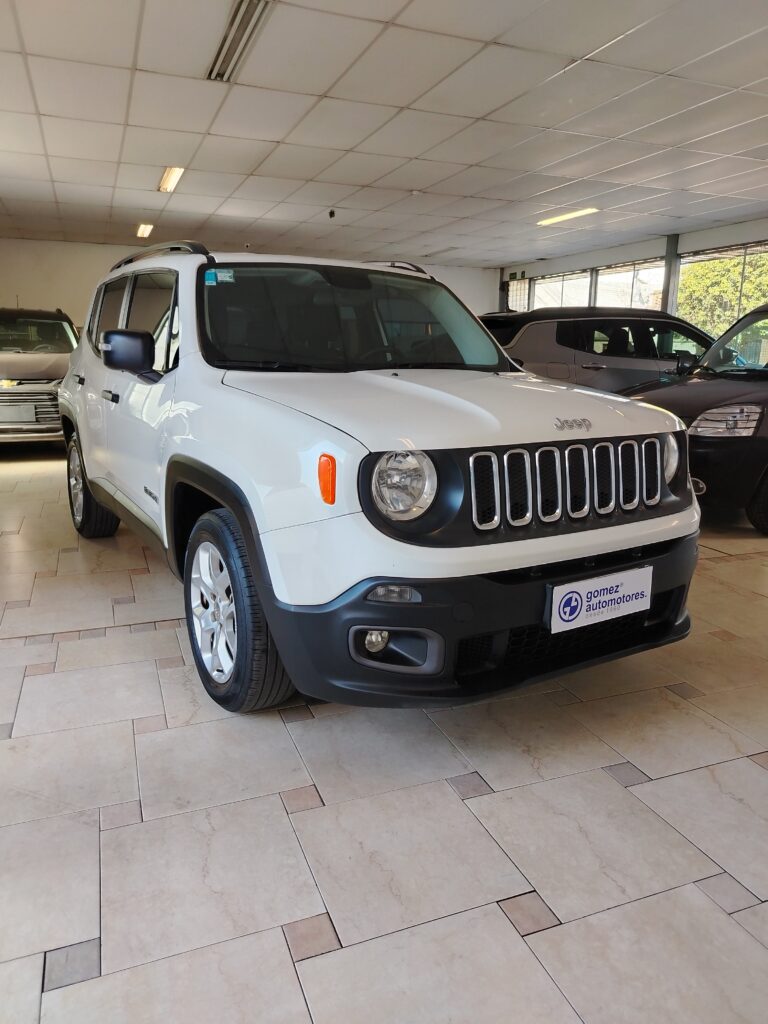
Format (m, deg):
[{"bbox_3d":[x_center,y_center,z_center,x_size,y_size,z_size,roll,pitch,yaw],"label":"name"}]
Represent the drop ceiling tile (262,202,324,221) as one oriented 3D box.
[{"bbox_3d":[-1.136,-3.768,8.944,0.602,0.025,1.210,-4,14,-21],"label":"drop ceiling tile"}]

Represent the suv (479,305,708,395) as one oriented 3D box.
[{"bbox_3d":[2.614,-1.476,8.172,4.400,1.640,1.840,-4,14,-18],"label":"suv"}]

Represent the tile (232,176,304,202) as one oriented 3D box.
[{"bbox_3d":[-1.250,-3.489,7.665,0.605,0.022,1.206,-5,14,-21],"label":"tile"}]

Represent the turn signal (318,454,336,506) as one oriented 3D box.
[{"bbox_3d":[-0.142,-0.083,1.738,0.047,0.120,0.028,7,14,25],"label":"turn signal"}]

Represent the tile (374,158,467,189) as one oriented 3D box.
[{"bbox_3d":[0.326,-3.336,7.045,0.605,0.020,1.210,-4,14,-21],"label":"tile"}]

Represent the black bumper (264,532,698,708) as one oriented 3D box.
[{"bbox_3d":[0.512,0.272,2.195,1.760,0.380,0.420,-7,15,-31],"label":"black bumper"}]

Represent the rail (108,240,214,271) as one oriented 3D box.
[{"bbox_3d":[-1.197,-1.264,3.625,0.080,0.115,1.820,-7,15,-31],"label":"rail"}]

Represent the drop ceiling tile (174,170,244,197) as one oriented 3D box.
[{"bbox_3d":[-1.833,-3.461,7.484,0.605,0.020,1.210,-4,14,-21],"label":"drop ceiling tile"}]

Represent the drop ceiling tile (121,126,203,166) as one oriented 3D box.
[{"bbox_3d":[-1.929,-3.140,6.103,0.602,0.025,1.210,-4,14,-21],"label":"drop ceiling tile"}]

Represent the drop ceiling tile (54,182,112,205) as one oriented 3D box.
[{"bbox_3d":[-3.398,-3.608,8.098,0.605,0.022,1.206,-5,14,-21],"label":"drop ceiling tile"}]

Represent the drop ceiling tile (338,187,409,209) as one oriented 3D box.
[{"bbox_3d":[-0.116,-3.580,8.108,0.605,0.022,1.206,-5,14,-21],"label":"drop ceiling tile"}]

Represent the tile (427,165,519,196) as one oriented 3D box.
[{"bbox_3d":[0.898,-3.371,7.233,0.605,0.022,1.206,-5,14,-21],"label":"tile"}]

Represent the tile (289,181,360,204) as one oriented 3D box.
[{"bbox_3d":[-0.688,-3.519,7.857,0.602,0.025,1.210,-4,14,-21],"label":"tile"}]

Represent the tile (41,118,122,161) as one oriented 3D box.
[{"bbox_3d":[-2.518,-3.121,5.957,0.605,0.020,1.210,-4,14,-21],"label":"tile"}]

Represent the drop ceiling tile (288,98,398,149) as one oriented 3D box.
[{"bbox_3d":[-0.354,-2.979,5.474,0.605,0.022,1.206,-5,14,-21],"label":"drop ceiling tile"}]

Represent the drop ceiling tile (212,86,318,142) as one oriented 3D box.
[{"bbox_3d":[-0.918,-2.934,5.239,0.602,0.025,1.210,-4,14,-21],"label":"drop ceiling tile"}]

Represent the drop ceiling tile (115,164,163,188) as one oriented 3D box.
[{"bbox_3d":[-2.451,-3.384,7.161,0.444,0.025,1.210,-4,14,-21],"label":"drop ceiling tile"}]

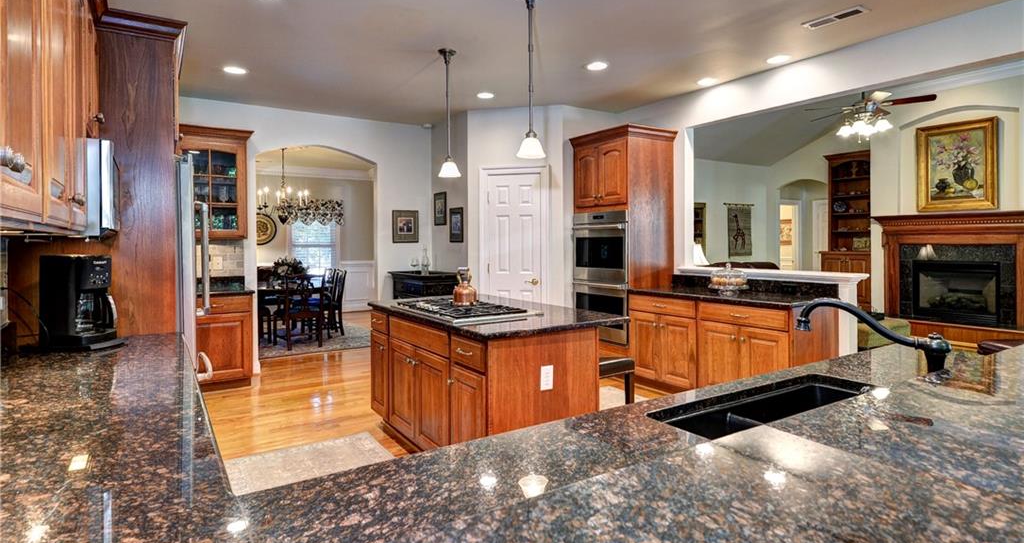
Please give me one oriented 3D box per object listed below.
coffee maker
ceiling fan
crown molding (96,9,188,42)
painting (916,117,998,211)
[{"bbox_3d":[-1.885,0.131,2.360,0.250,0.376,0.210,1,2,14],"label":"coffee maker"},{"bbox_3d":[3.920,-1.717,6.030,1.320,0.460,1.320,-2,3,-33],"label":"ceiling fan"},{"bbox_3d":[-1.737,-1.170,2.568,0.360,0.085,0.085,-2,3,-33],"label":"crown molding"},{"bbox_3d":[5.990,-1.415,7.304,0.060,1.195,0.920,-2,2,-33],"label":"painting"}]

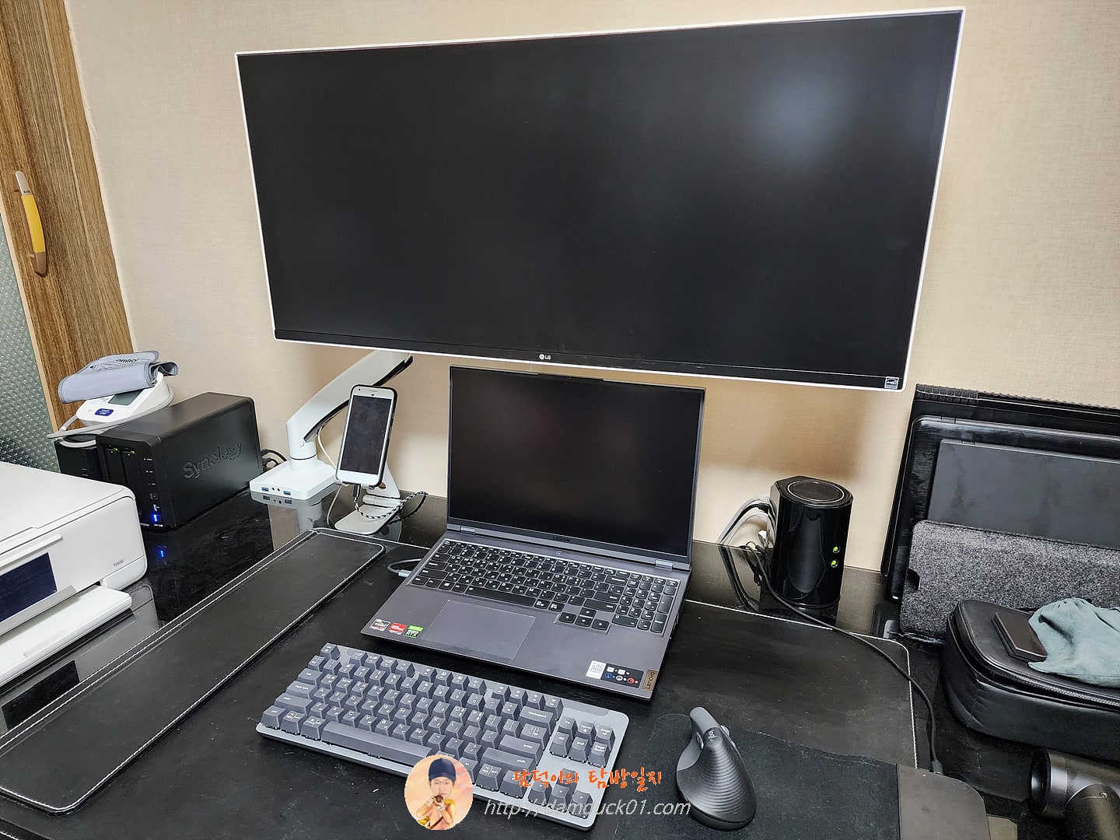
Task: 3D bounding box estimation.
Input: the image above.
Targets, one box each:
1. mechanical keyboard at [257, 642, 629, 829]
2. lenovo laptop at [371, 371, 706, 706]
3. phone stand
[{"bbox_3d":[-0.120,0.303,0.750,0.357,0.036,0.127,6,20,19],"label":"mechanical keyboard"},{"bbox_3d":[-0.029,0.116,0.919,0.356,0.278,0.268,6,20,19],"label":"lenovo laptop"},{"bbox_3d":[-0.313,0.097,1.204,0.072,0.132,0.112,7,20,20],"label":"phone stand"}]

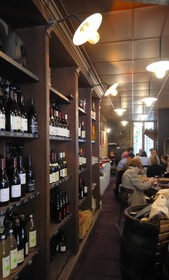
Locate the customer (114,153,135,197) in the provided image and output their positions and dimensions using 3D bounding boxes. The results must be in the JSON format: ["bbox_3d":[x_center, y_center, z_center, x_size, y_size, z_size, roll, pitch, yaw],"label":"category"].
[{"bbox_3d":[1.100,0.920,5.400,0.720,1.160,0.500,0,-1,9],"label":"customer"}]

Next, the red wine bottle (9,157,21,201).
[{"bbox_3d":[-0.497,0.279,1.535,0.081,0.295,0.081,0,-1,-38],"label":"red wine bottle"}]

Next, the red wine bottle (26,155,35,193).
[{"bbox_3d":[-0.456,0.282,1.775,0.080,0.295,0.080,0,-1,-38],"label":"red wine bottle"}]

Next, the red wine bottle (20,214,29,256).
[{"bbox_3d":[-0.472,0.735,1.640,0.077,0.300,0.077,0,-1,30],"label":"red wine bottle"}]

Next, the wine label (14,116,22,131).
[{"bbox_3d":[-0.491,-0.126,1.587,0.024,0.103,0.073,0,0,27],"label":"wine label"}]

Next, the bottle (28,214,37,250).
[{"bbox_3d":[-0.436,0.786,1.780,0.077,0.303,0.077,0,0,0],"label":"bottle"}]

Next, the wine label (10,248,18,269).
[{"bbox_3d":[-0.481,0.809,1.444,0.015,0.127,0.060,0,-1,38],"label":"wine label"}]

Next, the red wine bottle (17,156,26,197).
[{"bbox_3d":[-0.488,0.280,1.630,0.079,0.300,0.079,-1,-1,40],"label":"red wine bottle"}]

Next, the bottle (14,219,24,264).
[{"bbox_3d":[-0.490,0.754,1.560,0.080,0.310,0.080,-1,-1,40],"label":"bottle"}]

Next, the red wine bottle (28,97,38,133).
[{"bbox_3d":[-0.428,-0.203,1.740,0.080,0.303,0.080,0,-1,0],"label":"red wine bottle"}]

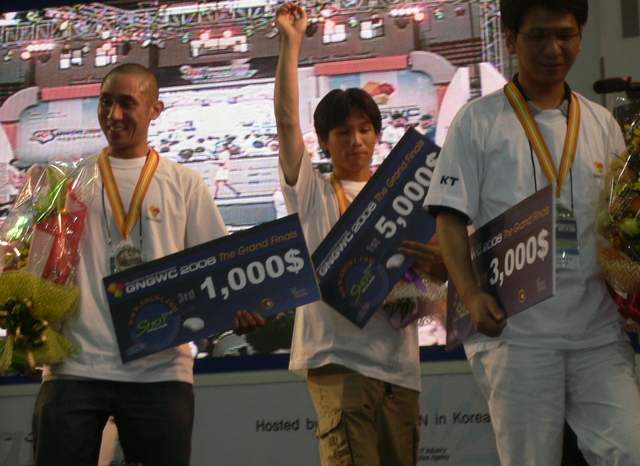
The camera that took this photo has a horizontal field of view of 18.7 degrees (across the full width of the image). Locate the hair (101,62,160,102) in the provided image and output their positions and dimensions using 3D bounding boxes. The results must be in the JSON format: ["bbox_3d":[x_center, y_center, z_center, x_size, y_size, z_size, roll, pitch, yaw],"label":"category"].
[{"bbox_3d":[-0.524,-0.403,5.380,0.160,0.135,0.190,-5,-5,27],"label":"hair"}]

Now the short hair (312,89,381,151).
[{"bbox_3d":[0.077,-0.311,5.360,0.185,0.180,0.215,-1,5,-14],"label":"short hair"}]

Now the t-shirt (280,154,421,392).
[{"bbox_3d":[0.092,0.109,5.350,0.430,0.630,0.280,0,-5,-25],"label":"t-shirt"}]

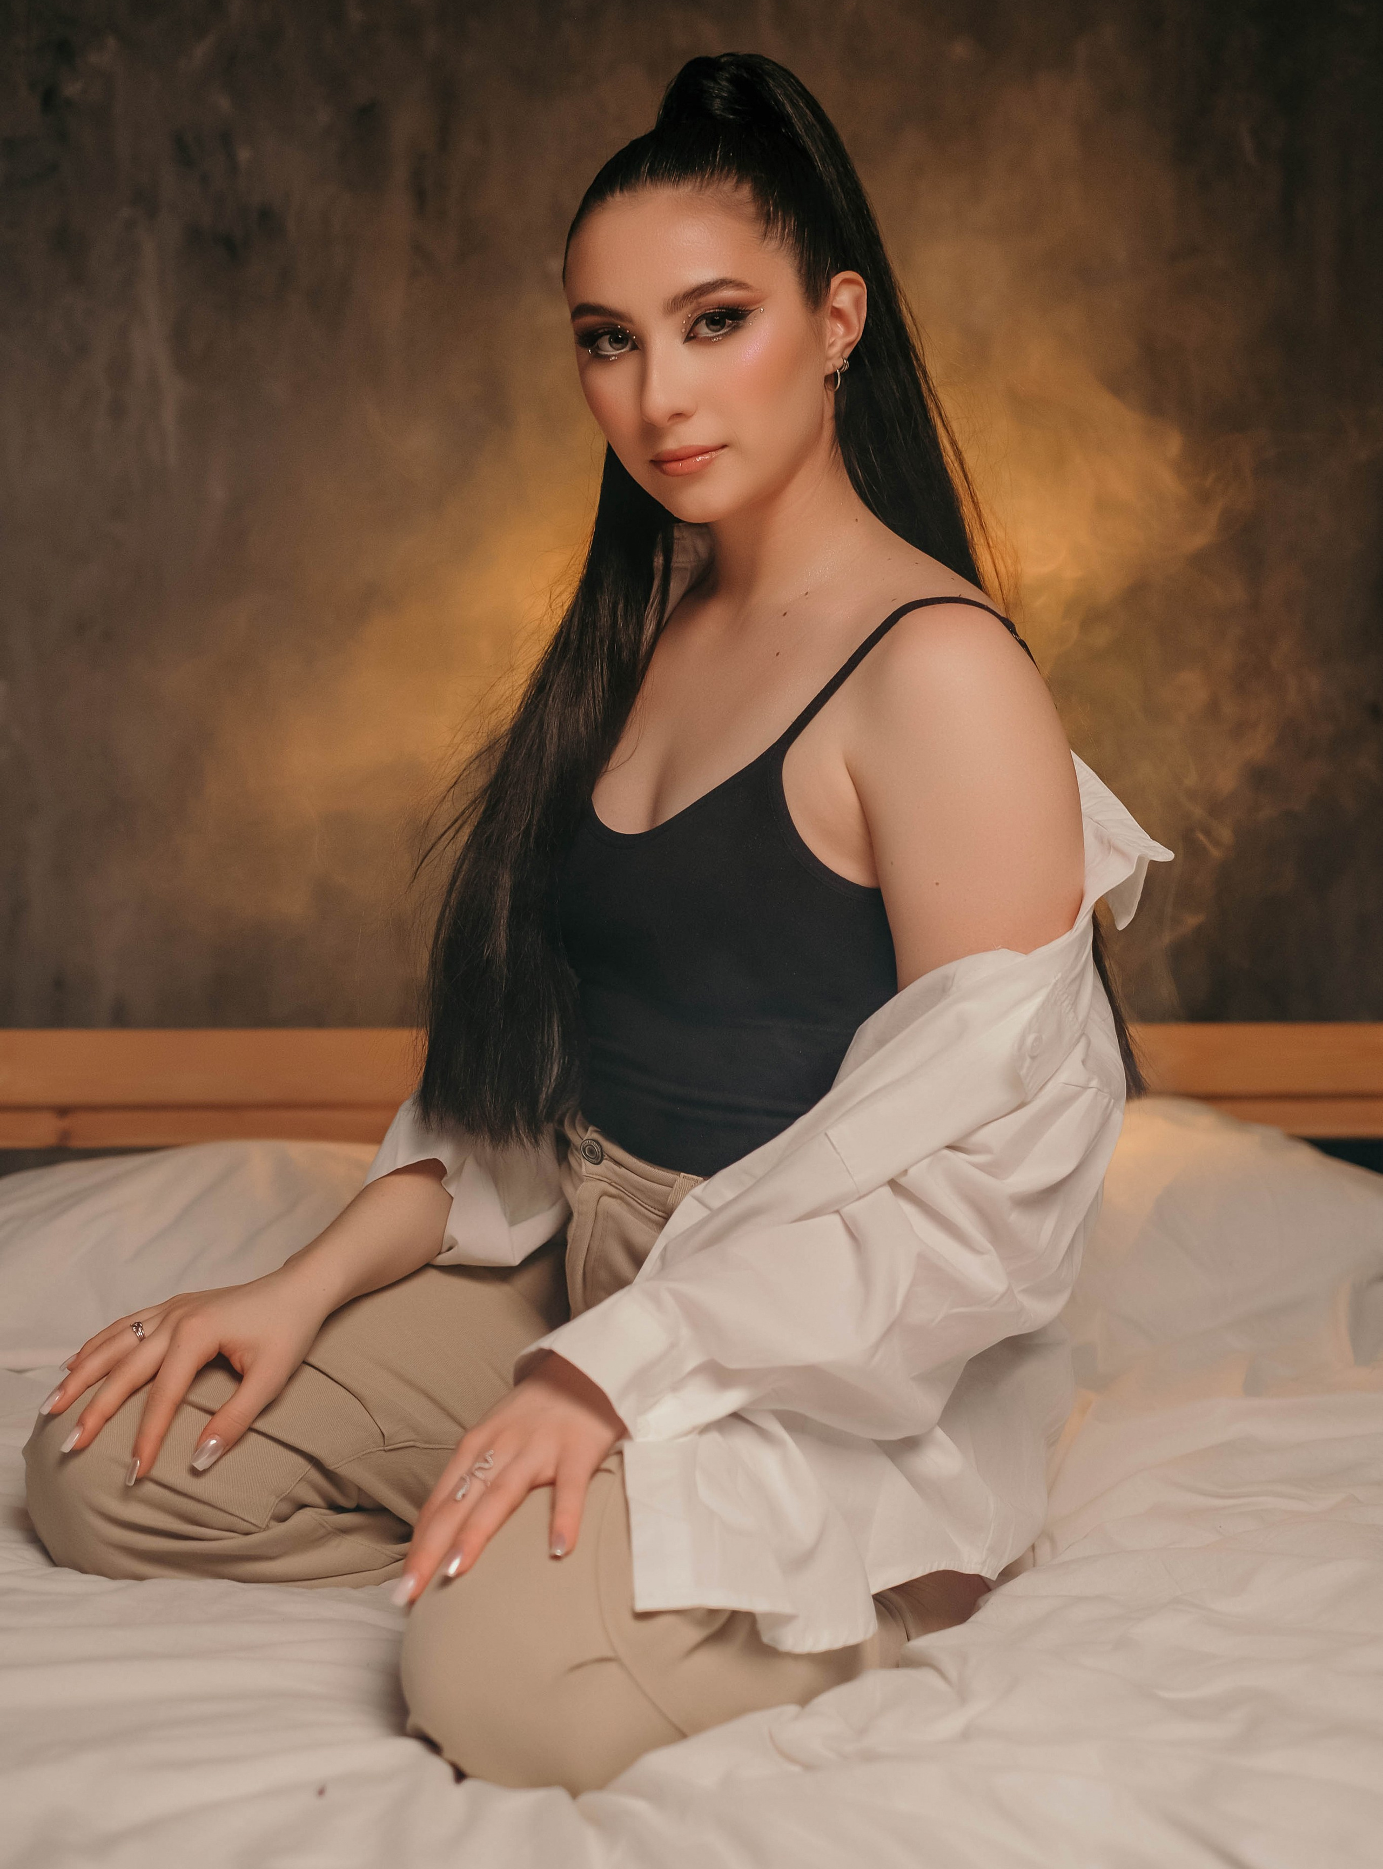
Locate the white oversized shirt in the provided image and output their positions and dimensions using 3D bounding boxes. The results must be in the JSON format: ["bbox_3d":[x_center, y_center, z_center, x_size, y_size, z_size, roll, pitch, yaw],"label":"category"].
[{"bbox_3d":[0.040,0.115,1.780,0.450,0.470,0.460,-4,5,-43],"label":"white oversized shirt"}]

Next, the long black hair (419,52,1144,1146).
[{"bbox_3d":[0.050,-0.192,1.790,0.290,0.620,0.400,3,5,38],"label":"long black hair"}]

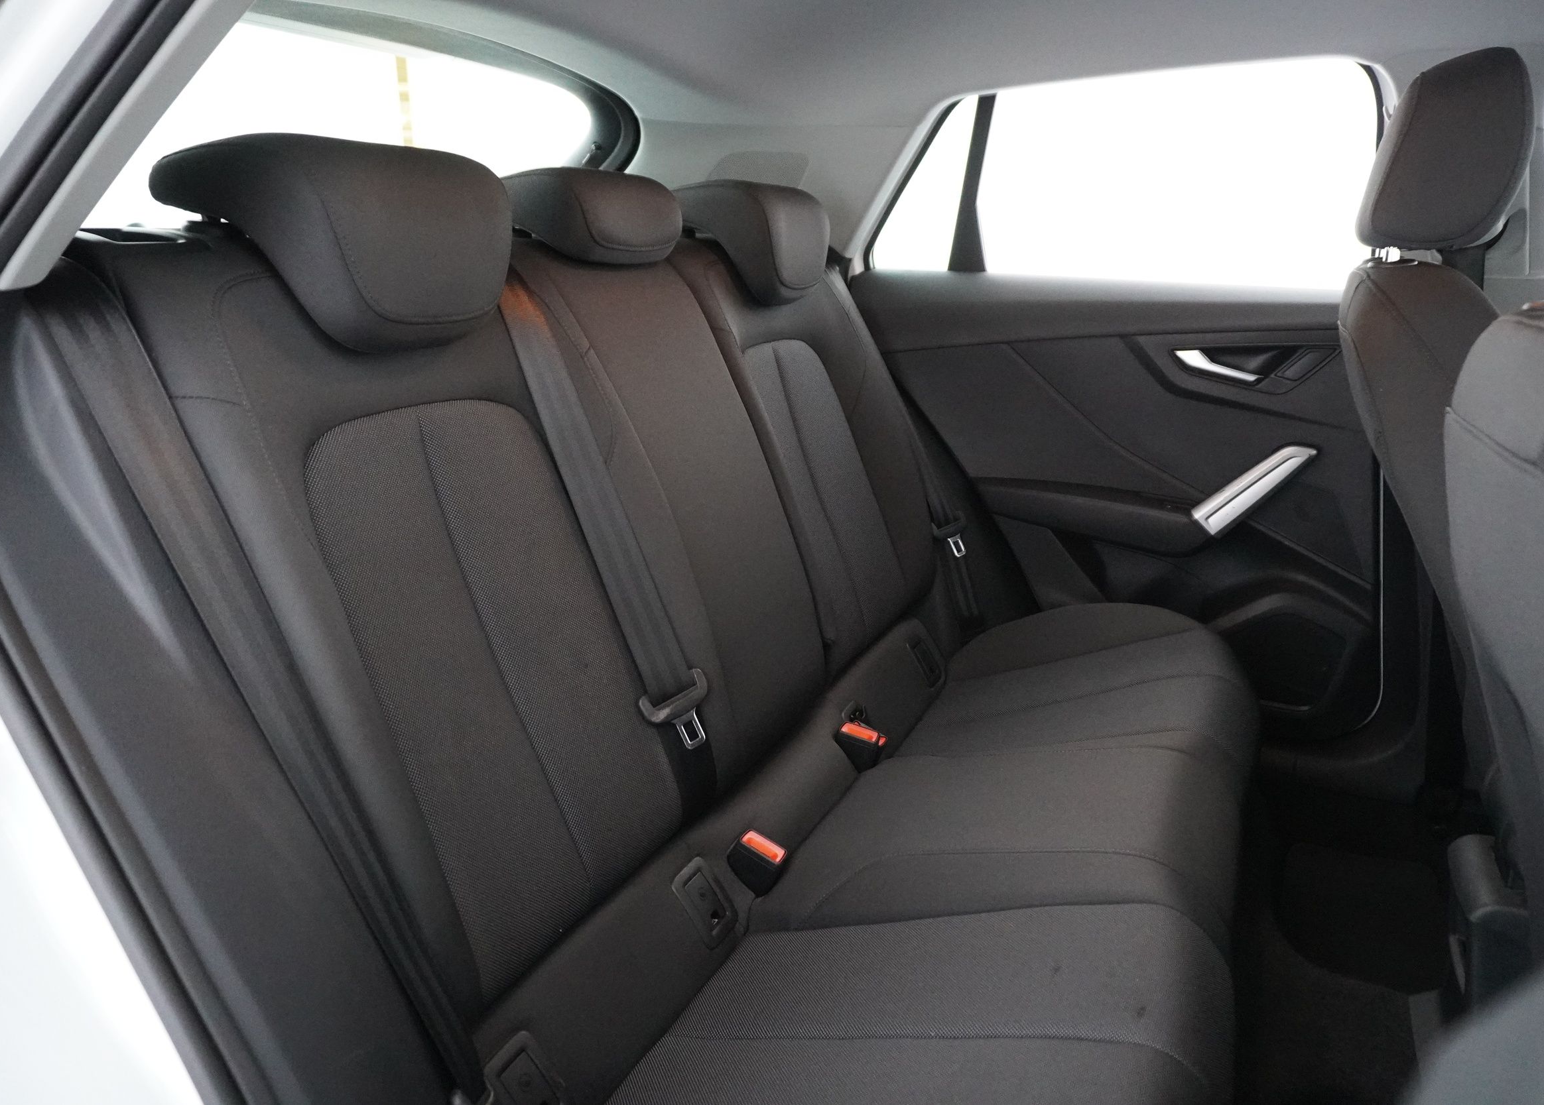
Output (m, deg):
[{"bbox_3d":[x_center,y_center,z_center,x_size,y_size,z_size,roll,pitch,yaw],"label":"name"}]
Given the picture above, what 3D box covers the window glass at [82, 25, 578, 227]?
[{"bbox_3d":[-0.654,-0.495,1.393,0.090,0.380,1.060,49,29,6],"label":"window glass"}]

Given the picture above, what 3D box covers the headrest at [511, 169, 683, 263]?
[{"bbox_3d":[-0.203,-0.368,1.206,0.175,0.105,0.225,7,17,24],"label":"headrest"}]

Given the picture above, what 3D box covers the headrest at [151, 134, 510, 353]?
[{"bbox_3d":[-0.342,-0.253,0.899,0.195,0.160,0.240,7,17,24],"label":"headrest"}]

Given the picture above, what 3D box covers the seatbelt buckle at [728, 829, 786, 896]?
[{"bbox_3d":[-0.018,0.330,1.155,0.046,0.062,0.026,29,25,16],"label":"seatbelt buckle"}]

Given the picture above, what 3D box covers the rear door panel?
[{"bbox_3d":[0.505,-0.096,1.709,0.830,0.650,0.140,7,17,24],"label":"rear door panel"}]

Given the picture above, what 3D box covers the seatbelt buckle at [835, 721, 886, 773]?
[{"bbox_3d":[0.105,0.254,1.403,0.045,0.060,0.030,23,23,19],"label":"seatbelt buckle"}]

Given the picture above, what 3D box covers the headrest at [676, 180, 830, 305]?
[{"bbox_3d":[-0.037,-0.426,1.516,0.195,0.160,0.240,7,17,24],"label":"headrest"}]

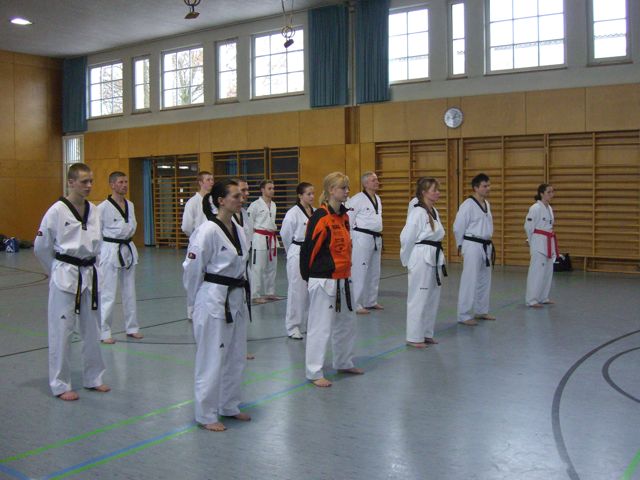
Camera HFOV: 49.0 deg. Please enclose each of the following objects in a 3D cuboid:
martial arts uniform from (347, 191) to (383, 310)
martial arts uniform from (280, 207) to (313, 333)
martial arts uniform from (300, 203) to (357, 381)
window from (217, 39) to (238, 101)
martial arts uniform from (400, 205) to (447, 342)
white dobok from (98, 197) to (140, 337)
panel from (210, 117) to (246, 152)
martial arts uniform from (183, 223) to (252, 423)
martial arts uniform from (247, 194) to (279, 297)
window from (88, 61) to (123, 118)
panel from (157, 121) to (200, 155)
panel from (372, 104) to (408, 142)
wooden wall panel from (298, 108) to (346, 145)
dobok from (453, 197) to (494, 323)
[{"bbox_3d":[0.593,0.134,9.105,0.340,1.530,0.490,2,5,36],"label":"martial arts uniform"},{"bbox_3d":[-0.241,0.306,7.684,0.360,1.430,0.460,2,4,34],"label":"martial arts uniform"},{"bbox_3d":[0.071,0.413,5.856,0.430,1.458,0.530,2,4,34],"label":"martial arts uniform"},{"bbox_3d":[-2.388,-4.448,18.560,0.809,1.637,0.120,2,5,35],"label":"window"},{"bbox_3d":[1.054,0.346,7.153,0.420,1.415,0.470,2,4,34],"label":"martial arts uniform"},{"bbox_3d":[-2.162,0.284,7.480,0.320,1.500,0.500,2,5,38],"label":"white dobok"},{"bbox_3d":[-2.394,-2.785,18.600,1.364,0.882,0.050,2,5,35],"label":"panel"},{"bbox_3d":[-0.696,0.542,4.681,0.380,1.378,0.500,2,4,34],"label":"martial arts uniform"},{"bbox_3d":[-0.829,0.109,10.220,0.320,1.460,0.480,2,4,34],"label":"martial arts uniform"},{"bbox_3d":[-6.536,-4.584,21.566,1.743,1.656,0.120,2,5,35],"label":"window"},{"bbox_3d":[-3.880,-2.801,19.419,1.761,0.881,0.050,2,4,34],"label":"panel"},{"bbox_3d":[1.546,-2.628,15.678,0.817,0.881,0.050,2,4,34],"label":"panel"},{"bbox_3d":[0.042,-2.683,16.709,1.312,0.881,0.050,2,4,34],"label":"wooden wall panel"},{"bbox_3d":[1.820,0.211,8.296,0.350,1.480,0.510,2,5,34],"label":"dobok"}]

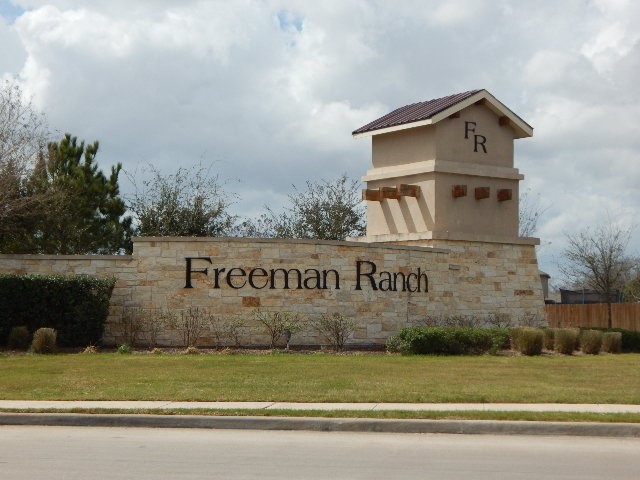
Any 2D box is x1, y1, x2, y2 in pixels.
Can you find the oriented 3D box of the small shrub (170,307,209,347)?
[{"bbox_3d":[-3.633,2.408,31.400,1.058,1.114,0.952,0,-4,0],"label":"small shrub"}]

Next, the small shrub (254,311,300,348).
[{"bbox_3d":[-1.180,2.484,31.300,1.277,1.055,1.149,0,-4,0],"label":"small shrub"}]

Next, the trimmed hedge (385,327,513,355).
[{"bbox_3d":[3.552,2.736,30.700,3.484,0.762,1.200,0,-4,0],"label":"trimmed hedge"}]

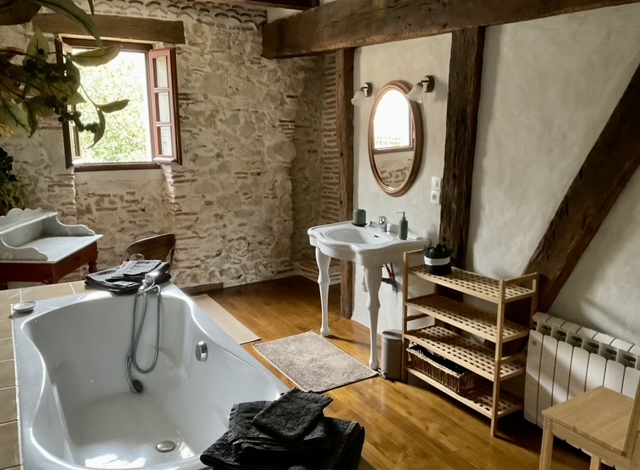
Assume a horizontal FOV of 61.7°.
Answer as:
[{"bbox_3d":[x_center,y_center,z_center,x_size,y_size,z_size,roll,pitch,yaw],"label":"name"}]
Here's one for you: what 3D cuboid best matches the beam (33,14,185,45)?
[{"bbox_3d":[-1.696,-1.667,4.351,1.140,0.180,0.170,-7,13,-29],"label":"beam"}]

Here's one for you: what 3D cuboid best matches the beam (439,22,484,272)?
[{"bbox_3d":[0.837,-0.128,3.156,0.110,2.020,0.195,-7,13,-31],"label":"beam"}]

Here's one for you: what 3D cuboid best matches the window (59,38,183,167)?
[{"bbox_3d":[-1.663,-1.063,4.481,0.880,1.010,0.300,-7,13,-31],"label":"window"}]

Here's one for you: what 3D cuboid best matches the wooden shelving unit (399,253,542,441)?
[{"bbox_3d":[0.786,0.538,2.936,0.262,0.800,0.700,-7,13,-31],"label":"wooden shelving unit"}]

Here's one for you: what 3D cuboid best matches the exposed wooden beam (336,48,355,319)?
[{"bbox_3d":[0.224,-0.349,4.158,0.110,2.070,0.125,-7,13,-31],"label":"exposed wooden beam"}]

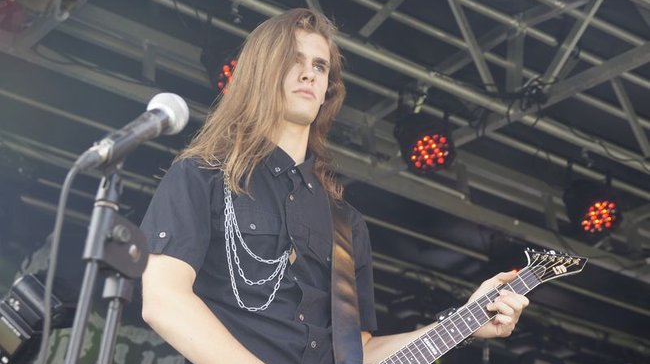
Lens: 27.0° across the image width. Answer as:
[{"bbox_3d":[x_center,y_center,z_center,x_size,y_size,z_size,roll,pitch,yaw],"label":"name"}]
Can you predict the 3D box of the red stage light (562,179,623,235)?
[{"bbox_3d":[1.281,0.122,6.480,0.240,0.220,0.230,18,14,-30],"label":"red stage light"}]

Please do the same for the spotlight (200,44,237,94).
[{"bbox_3d":[-0.367,-0.462,5.550,0.240,0.220,0.230,18,14,-30],"label":"spotlight"}]

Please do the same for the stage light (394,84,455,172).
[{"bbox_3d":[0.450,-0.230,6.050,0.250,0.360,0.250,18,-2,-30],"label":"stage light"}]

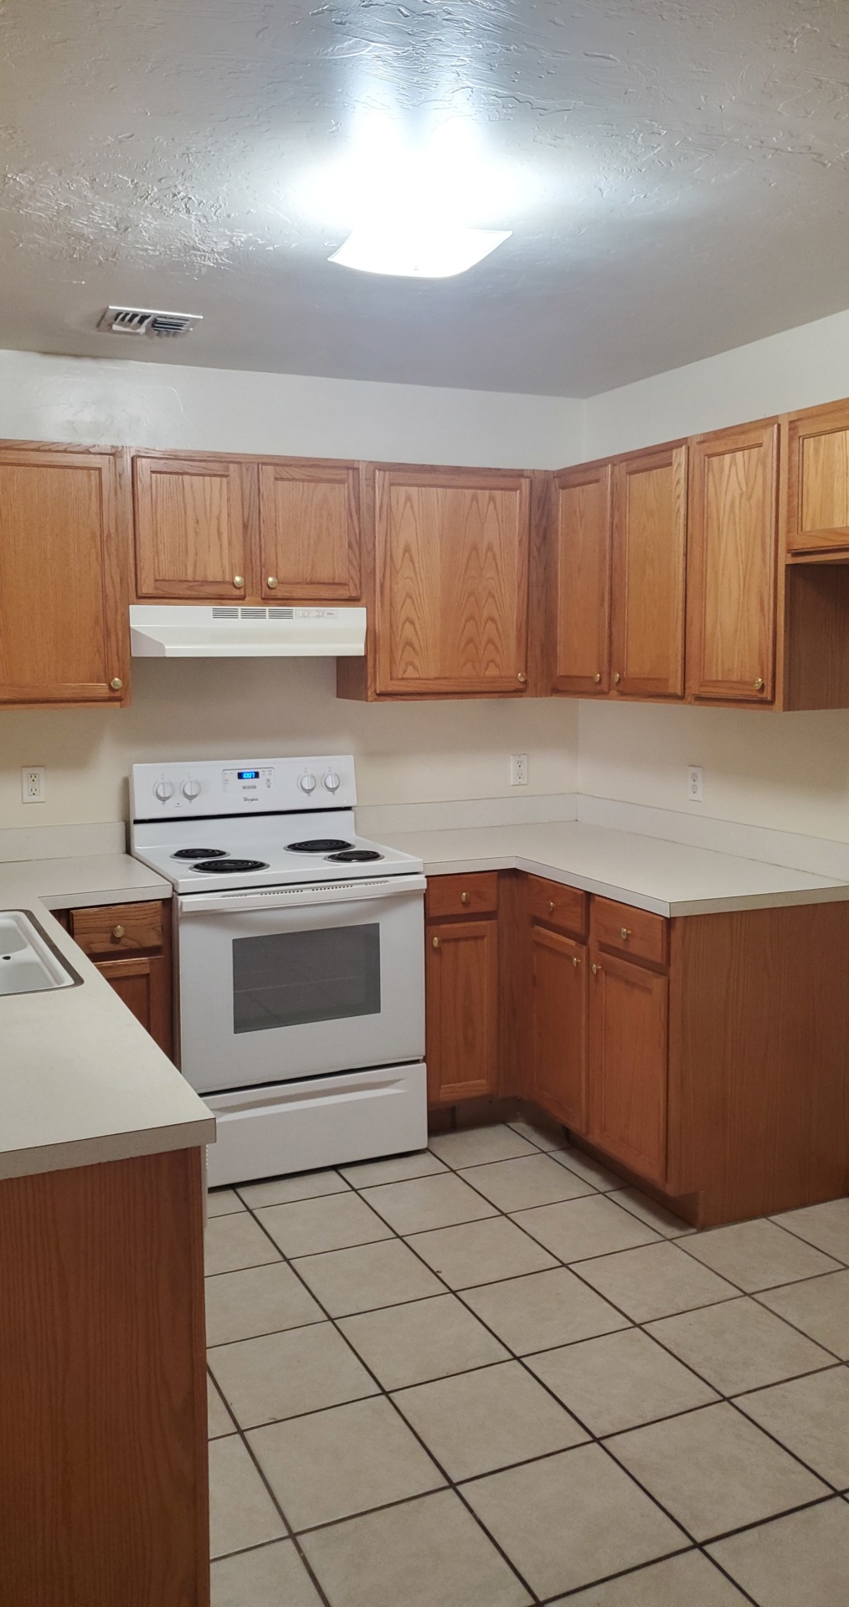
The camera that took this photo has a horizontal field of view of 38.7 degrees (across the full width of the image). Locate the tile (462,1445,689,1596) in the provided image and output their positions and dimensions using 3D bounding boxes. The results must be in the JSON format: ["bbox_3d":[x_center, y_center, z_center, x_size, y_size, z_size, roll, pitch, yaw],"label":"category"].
[{"bbox_3d":[0.262,1.277,2.149,0.304,0.010,0.304,-3,8,-25],"label":"tile"}]

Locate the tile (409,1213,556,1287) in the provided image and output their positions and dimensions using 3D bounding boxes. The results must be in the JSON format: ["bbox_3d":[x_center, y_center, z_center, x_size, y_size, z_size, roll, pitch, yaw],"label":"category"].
[{"bbox_3d":[0.151,1.158,3.127,0.304,0.010,0.304,-3,8,-25],"label":"tile"}]

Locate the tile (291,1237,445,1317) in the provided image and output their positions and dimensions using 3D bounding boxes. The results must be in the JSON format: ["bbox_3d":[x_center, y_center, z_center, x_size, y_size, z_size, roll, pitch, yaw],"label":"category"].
[{"bbox_3d":[-0.133,1.175,2.997,0.304,0.010,0.304,-3,8,-25],"label":"tile"}]

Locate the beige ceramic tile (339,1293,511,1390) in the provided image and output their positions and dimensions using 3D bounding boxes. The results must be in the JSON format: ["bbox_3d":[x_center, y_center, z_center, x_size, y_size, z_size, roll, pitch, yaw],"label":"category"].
[{"bbox_3d":[-0.003,1.210,2.714,0.305,0.010,0.305,-3,7,-25],"label":"beige ceramic tile"}]

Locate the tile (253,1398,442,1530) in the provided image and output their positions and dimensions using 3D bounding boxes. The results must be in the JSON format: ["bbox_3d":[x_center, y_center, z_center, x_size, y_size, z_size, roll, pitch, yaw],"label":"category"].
[{"bbox_3d":[-0.157,1.246,2.284,0.304,0.012,0.304,-3,7,-25],"label":"tile"}]

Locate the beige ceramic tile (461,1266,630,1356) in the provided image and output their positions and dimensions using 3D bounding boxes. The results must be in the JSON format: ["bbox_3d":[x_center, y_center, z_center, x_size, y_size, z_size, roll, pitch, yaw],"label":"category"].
[{"bbox_3d":[0.283,1.192,2.845,0.304,0.010,0.304,-3,8,-25],"label":"beige ceramic tile"}]

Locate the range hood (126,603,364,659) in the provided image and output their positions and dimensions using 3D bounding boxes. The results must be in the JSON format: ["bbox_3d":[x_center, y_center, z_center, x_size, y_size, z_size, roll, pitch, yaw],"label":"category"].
[{"bbox_3d":[-0.563,-0.539,3.822,0.760,0.155,0.452,-3,7,-25],"label":"range hood"}]

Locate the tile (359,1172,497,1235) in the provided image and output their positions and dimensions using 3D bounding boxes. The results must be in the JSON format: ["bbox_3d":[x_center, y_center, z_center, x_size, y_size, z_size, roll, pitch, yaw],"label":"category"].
[{"bbox_3d":[0.016,1.129,3.398,0.304,0.012,0.304,-3,7,-25],"label":"tile"}]

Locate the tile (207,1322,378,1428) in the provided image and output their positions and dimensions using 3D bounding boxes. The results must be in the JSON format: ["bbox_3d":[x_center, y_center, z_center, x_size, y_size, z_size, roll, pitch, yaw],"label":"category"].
[{"bbox_3d":[-0.288,1.226,2.583,0.305,0.010,0.305,-3,7,-25],"label":"tile"}]

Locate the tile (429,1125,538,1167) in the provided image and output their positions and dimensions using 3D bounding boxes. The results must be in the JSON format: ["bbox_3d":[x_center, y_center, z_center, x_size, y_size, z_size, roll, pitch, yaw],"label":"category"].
[{"bbox_3d":[0.171,1.085,3.807,0.304,0.012,0.304,-3,7,-25],"label":"tile"}]

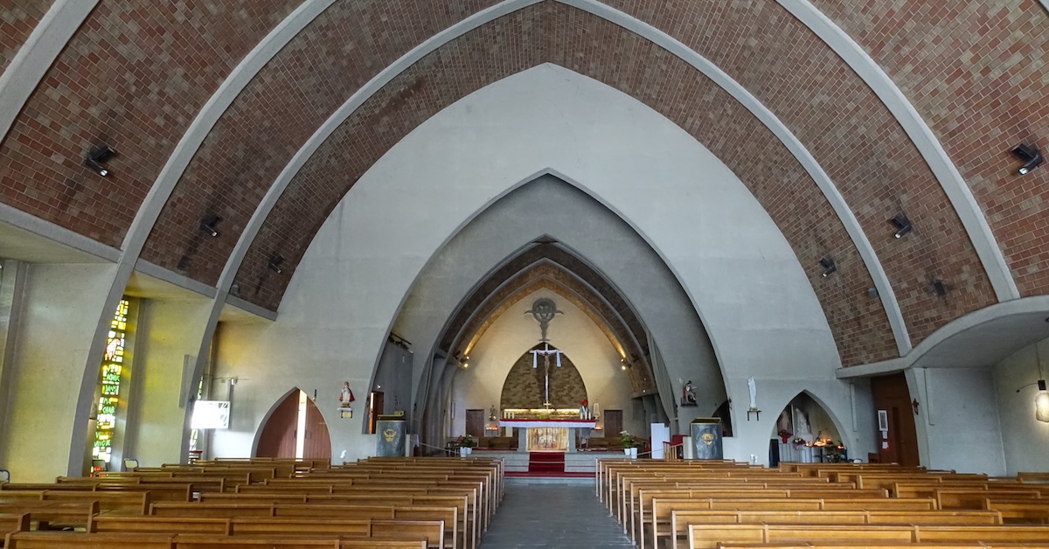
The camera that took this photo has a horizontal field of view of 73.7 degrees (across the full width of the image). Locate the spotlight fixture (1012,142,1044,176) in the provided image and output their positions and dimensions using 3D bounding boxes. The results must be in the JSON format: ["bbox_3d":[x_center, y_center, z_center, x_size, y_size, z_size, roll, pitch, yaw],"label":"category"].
[{"bbox_3d":[7.870,-1.809,10.919,0.360,0.460,0.220,0,-12,1],"label":"spotlight fixture"}]

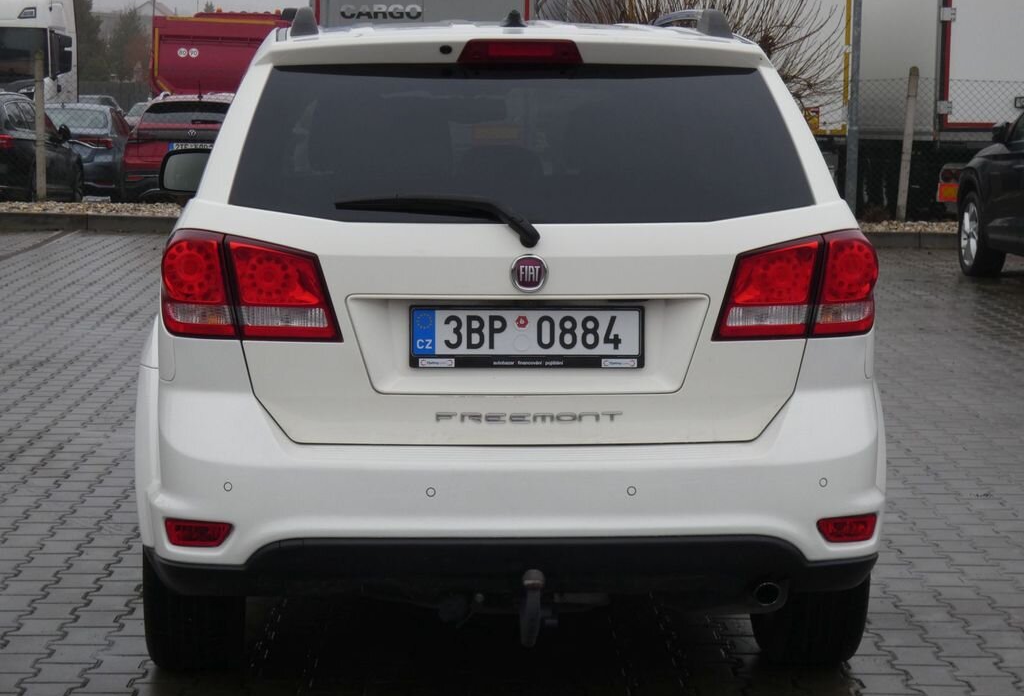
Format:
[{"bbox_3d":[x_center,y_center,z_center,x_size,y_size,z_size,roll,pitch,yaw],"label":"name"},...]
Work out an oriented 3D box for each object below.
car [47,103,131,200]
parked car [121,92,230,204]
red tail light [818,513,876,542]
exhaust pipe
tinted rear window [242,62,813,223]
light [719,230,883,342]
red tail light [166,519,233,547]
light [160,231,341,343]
[{"bbox_3d":[-5.645,-2.458,29.192,1.800,1.440,4.650,0,7,-2],"label":"car"},{"bbox_3d":[-3.629,-2.388,27.874,1.770,1.540,4.200,0,7,1],"label":"parked car"},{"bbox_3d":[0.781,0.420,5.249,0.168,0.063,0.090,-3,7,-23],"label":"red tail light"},{"bbox_3d":[0.602,0.580,5.293,0.064,0.064,0.150,0,7,-3],"label":"exhaust pipe"},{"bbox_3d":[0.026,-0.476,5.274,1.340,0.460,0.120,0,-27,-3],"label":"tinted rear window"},{"bbox_3d":[0.660,-0.149,5.207,0.415,0.255,0.190,-1,7,-12],"label":"light"},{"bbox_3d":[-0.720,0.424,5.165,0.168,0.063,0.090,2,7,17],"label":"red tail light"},{"bbox_3d":[-0.594,-0.147,5.136,0.415,0.255,0.190,1,7,6],"label":"light"}]

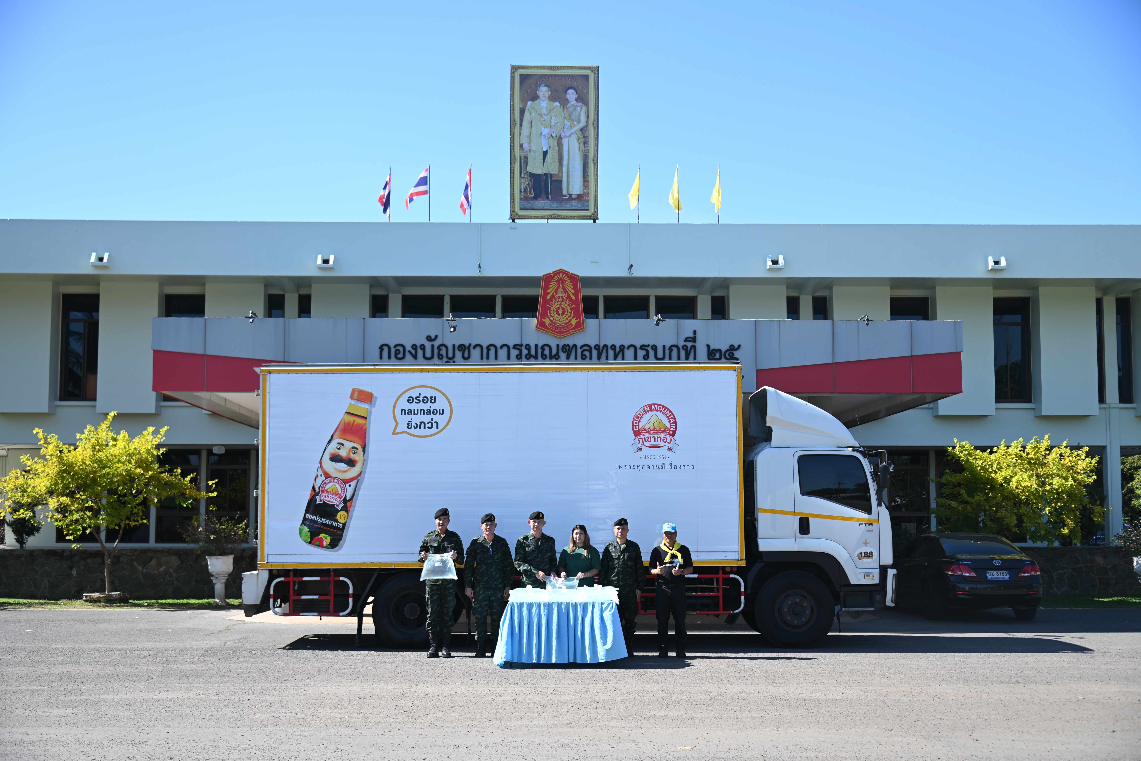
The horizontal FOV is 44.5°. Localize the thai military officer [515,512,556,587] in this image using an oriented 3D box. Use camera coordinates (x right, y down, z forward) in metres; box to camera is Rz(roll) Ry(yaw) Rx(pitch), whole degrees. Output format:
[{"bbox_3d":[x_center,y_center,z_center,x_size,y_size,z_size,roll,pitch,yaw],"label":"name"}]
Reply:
[{"bbox_3d":[-0.425,2.480,16.900,0.550,1.770,0.450,0,-5,-5],"label":"thai military officer"}]

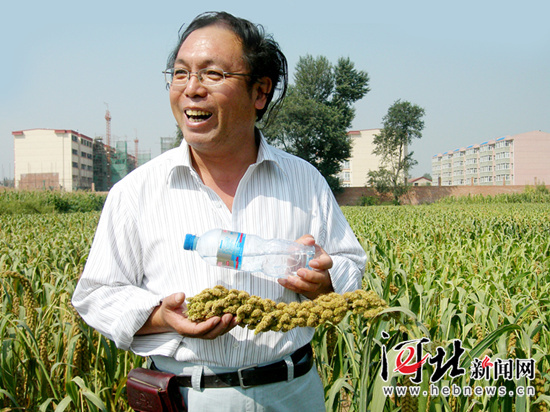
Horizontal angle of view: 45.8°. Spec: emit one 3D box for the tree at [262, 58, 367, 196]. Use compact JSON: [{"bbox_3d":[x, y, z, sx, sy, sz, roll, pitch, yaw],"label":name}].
[{"bbox_3d":[3.168,-5.998,55.000,9.799,13.599,8.623,0,1,0],"label":"tree"}]

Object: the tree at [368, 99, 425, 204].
[{"bbox_3d":[10.263,-4.140,55.000,4.899,9.882,4.507,0,1,0],"label":"tree"}]

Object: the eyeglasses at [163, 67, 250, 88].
[{"bbox_3d":[-0.112,-0.240,1.225,0.142,0.044,0.135,8,10,31],"label":"eyeglasses"}]

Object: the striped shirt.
[{"bbox_3d":[-0.110,0.078,1.300,0.585,0.475,0.360,0,1,-7],"label":"striped shirt"}]

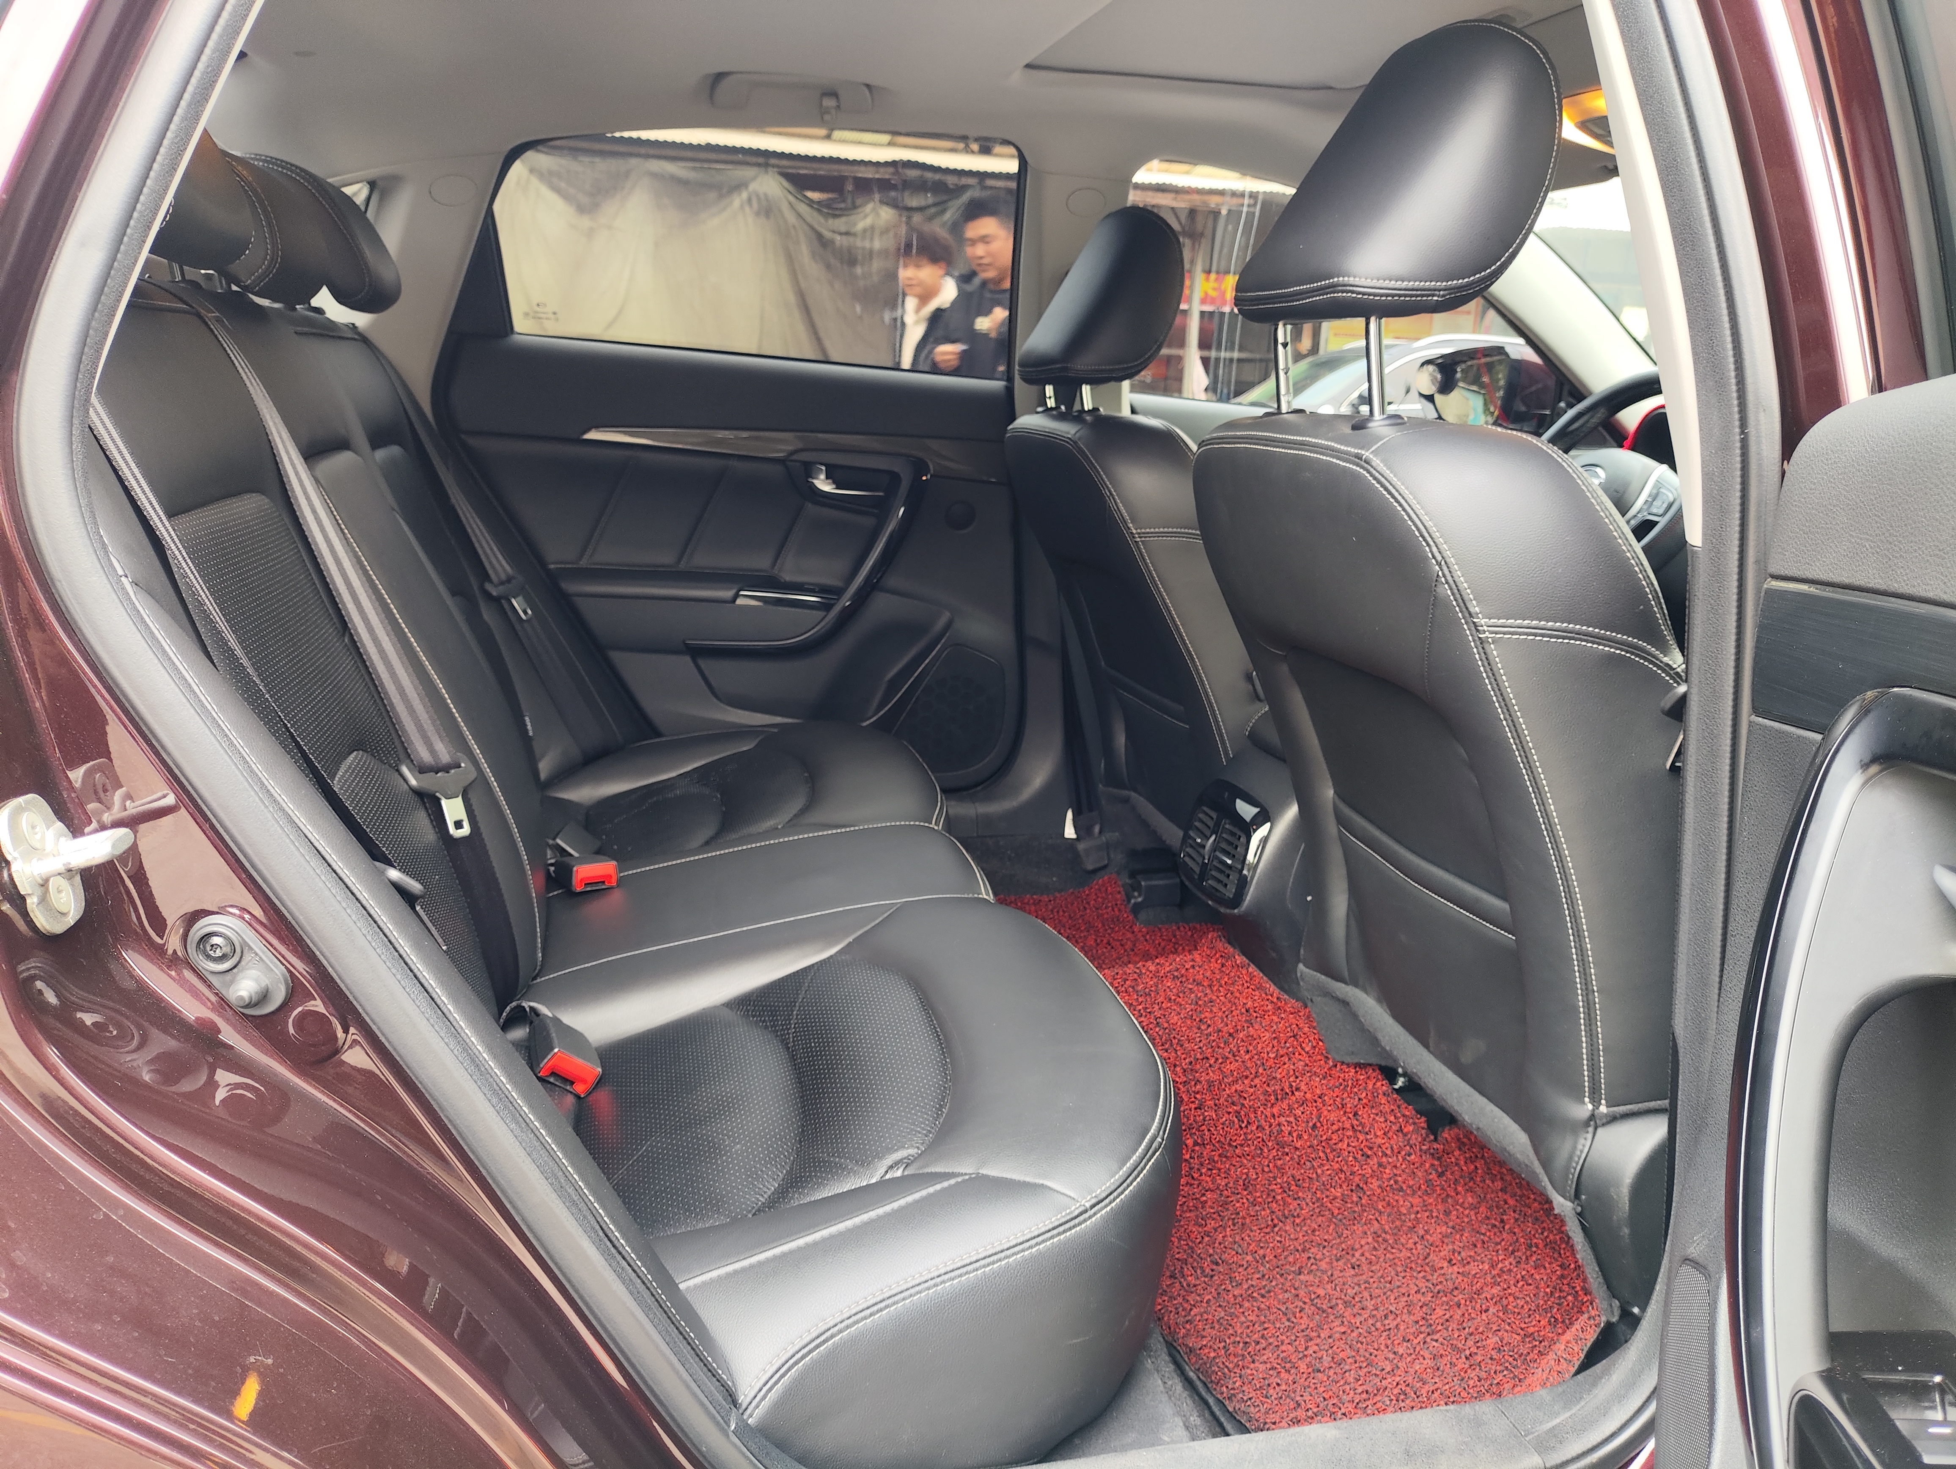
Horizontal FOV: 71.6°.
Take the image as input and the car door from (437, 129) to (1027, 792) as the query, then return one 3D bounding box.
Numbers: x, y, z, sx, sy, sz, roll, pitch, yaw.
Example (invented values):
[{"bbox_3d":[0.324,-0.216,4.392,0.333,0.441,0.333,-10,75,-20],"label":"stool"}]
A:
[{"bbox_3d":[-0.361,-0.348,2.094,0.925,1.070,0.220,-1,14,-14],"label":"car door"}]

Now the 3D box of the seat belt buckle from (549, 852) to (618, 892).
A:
[{"bbox_3d":[-0.431,0.151,1.490,0.044,0.027,0.062,-3,7,-38],"label":"seat belt buckle"}]

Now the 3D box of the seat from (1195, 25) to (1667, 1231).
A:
[{"bbox_3d":[0.623,-0.087,1.256,0.795,1.035,0.530,-1,14,-14],"label":"seat"}]

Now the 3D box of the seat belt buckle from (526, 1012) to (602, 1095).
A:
[{"bbox_3d":[-0.348,0.265,1.140,0.044,0.027,0.062,42,2,-40],"label":"seat belt buckle"}]

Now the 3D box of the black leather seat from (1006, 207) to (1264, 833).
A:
[{"bbox_3d":[0.445,-0.229,1.956,0.795,0.970,0.530,-1,14,-14],"label":"black leather seat"}]

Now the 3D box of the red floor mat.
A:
[{"bbox_3d":[0.251,0.343,1.659,0.485,0.110,1.240,-1,14,-14],"label":"red floor mat"}]

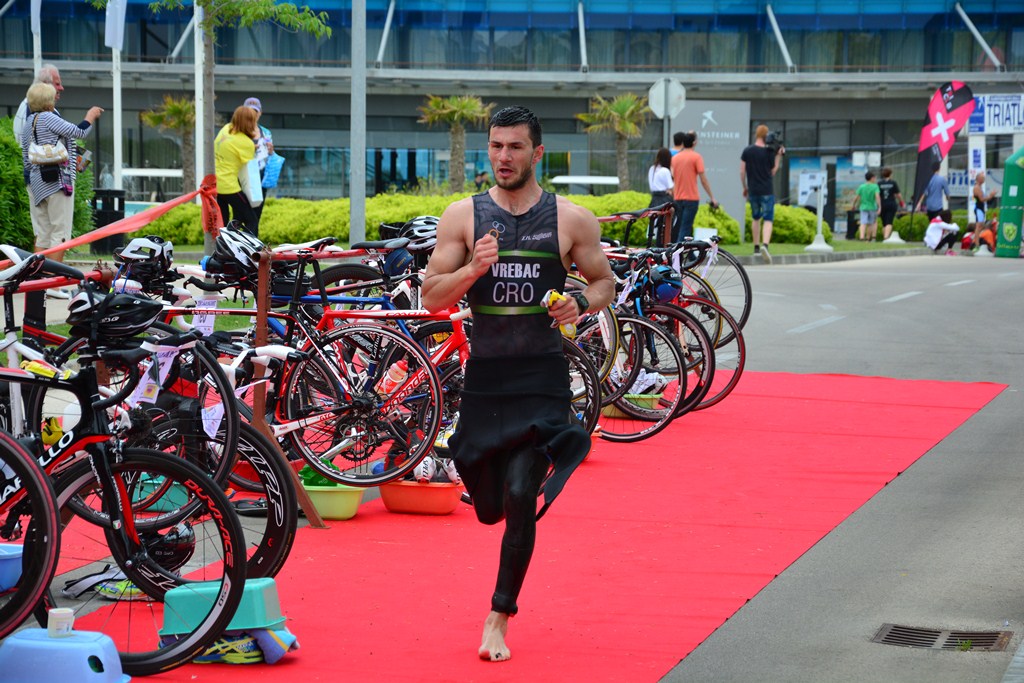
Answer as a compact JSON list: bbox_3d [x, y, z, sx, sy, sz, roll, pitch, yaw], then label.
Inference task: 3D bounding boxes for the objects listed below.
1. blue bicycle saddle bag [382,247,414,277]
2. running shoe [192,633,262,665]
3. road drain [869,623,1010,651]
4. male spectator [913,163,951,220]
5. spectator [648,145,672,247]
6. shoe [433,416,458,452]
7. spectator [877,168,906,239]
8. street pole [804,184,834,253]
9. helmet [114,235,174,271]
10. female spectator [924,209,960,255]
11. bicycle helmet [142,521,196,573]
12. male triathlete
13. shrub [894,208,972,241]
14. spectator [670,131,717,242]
[{"bbox_3d":[-0.519,-0.368,15.600,0.140,0.135,0.090,1,4,12],"label":"blue bicycle saddle bag"},{"bbox_3d":[-0.891,0.921,10.330,0.300,0.105,0.110,0,3,-6],"label":"running shoe"},{"bbox_3d":[1.366,0.950,10.821,0.430,0.040,0.420,1,3,12],"label":"road drain"},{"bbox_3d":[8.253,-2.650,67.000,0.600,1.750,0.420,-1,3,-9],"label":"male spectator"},{"bbox_3d":[2.007,-1.865,46.300,0.430,1.570,0.360,1,3,9],"label":"spectator"},{"bbox_3d":[-0.273,0.435,16.500,0.280,0.130,0.105,1,3,9],"label":"shoe"},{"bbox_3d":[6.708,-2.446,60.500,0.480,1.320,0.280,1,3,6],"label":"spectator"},{"bbox_3d":[4.189,-1.703,46.500,0.390,0.960,0.390,0,3,0],"label":"street pole"},{"bbox_3d":[-1.523,-0.369,14.150,0.280,0.160,0.210,3,4,41],"label":"helmet"},{"bbox_3d":[8.071,-2.062,64.000,0.620,0.860,0.450,2,4,31],"label":"female spectator"},{"bbox_3d":[-1.252,0.742,12.300,0.280,0.190,0.210,3,4,41],"label":"bicycle helmet"},{"bbox_3d":[0.020,0.121,10.620,0.600,1.720,0.620,1,3,8],"label":"male triathlete"},{"bbox_3d":[9.094,-2.504,74.000,1.650,0.740,1.300,0,3,0],"label":"shrub"},{"bbox_3d":[2.390,-1.927,45.200,0.580,1.740,0.420,1,3,9],"label":"spectator"}]

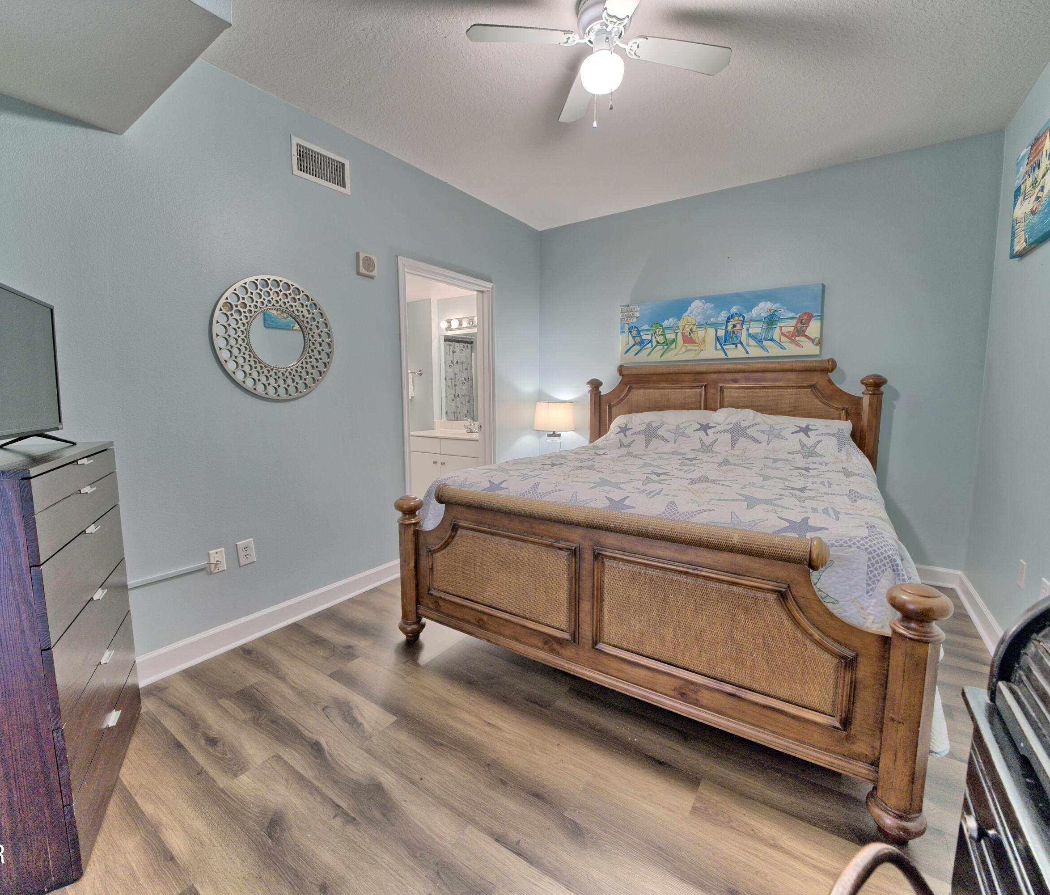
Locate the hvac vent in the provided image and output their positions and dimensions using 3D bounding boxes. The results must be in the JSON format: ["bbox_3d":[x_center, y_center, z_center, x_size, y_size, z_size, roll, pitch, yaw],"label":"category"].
[{"bbox_3d":[-1.107,-1.546,2.463,0.025,0.190,0.335,5,9,35],"label":"hvac vent"}]

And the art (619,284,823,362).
[{"bbox_3d":[1.446,-0.927,3.479,1.450,0.473,0.042,5,9,33],"label":"art"}]

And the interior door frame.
[{"bbox_3d":[-0.578,-0.243,3.486,0.140,2.150,0.970,5,9,35],"label":"interior door frame"}]

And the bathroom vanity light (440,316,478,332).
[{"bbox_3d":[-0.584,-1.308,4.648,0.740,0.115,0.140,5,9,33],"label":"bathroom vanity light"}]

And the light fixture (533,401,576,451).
[{"bbox_3d":[0.269,-0.157,4.072,0.360,0.520,0.360,0,8,0],"label":"light fixture"}]

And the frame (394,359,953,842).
[{"bbox_3d":[0.847,0.202,2.634,2.090,1.480,2.320,5,9,33],"label":"frame"}]

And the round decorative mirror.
[{"bbox_3d":[-1.277,-0.562,2.329,0.035,0.620,0.620,5,9,35],"label":"round decorative mirror"}]

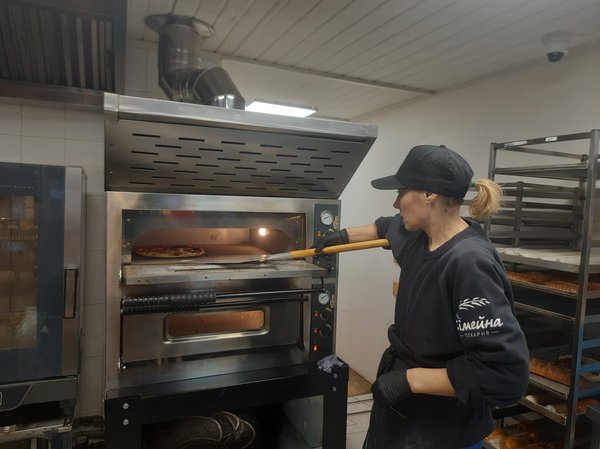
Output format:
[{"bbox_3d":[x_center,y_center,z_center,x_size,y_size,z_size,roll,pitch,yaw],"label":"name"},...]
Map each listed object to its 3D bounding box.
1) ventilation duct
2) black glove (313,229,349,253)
[{"bbox_3d":[-0.525,-0.731,2.080,0.510,0.530,0.360,3,4,12],"label":"ventilation duct"},{"bbox_3d":[0.117,0.062,1.610,0.135,0.080,0.085,-17,-6,30],"label":"black glove"}]

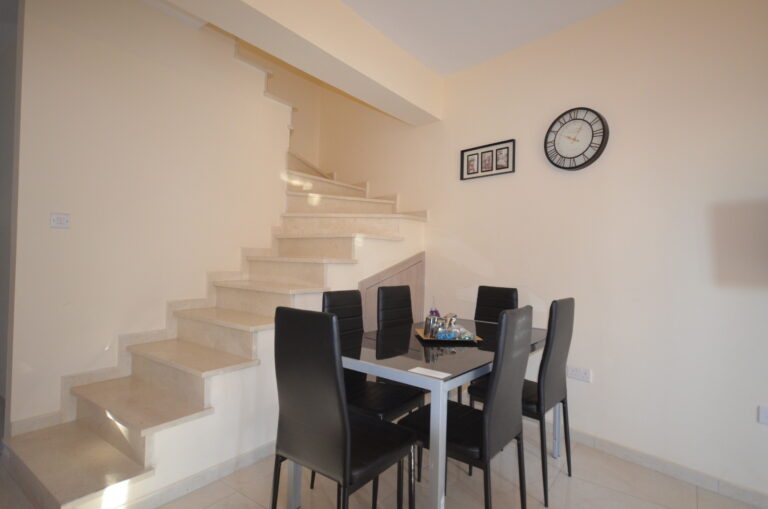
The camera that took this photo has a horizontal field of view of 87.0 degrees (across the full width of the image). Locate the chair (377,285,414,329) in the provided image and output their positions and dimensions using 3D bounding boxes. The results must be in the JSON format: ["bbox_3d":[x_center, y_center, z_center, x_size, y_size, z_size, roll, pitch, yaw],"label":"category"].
[{"bbox_3d":[0.245,0.712,2.565,0.462,0.980,0.412,1,-1,40],"label":"chair"}]

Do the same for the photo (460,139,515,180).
[{"bbox_3d":[0.812,-0.737,3.197,0.022,0.246,0.490,2,-1,-40],"label":"photo"}]

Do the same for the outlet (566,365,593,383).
[{"bbox_3d":[1.265,0.769,2.610,0.018,0.086,0.146,2,-1,-40],"label":"outlet"}]

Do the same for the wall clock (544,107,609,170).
[{"bbox_3d":[1.253,-0.749,2.647,0.060,0.393,0.393,2,-1,-40],"label":"wall clock"}]

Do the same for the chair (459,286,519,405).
[{"bbox_3d":[0.665,0.722,2.716,0.412,0.980,0.462,1,-1,40],"label":"chair"}]

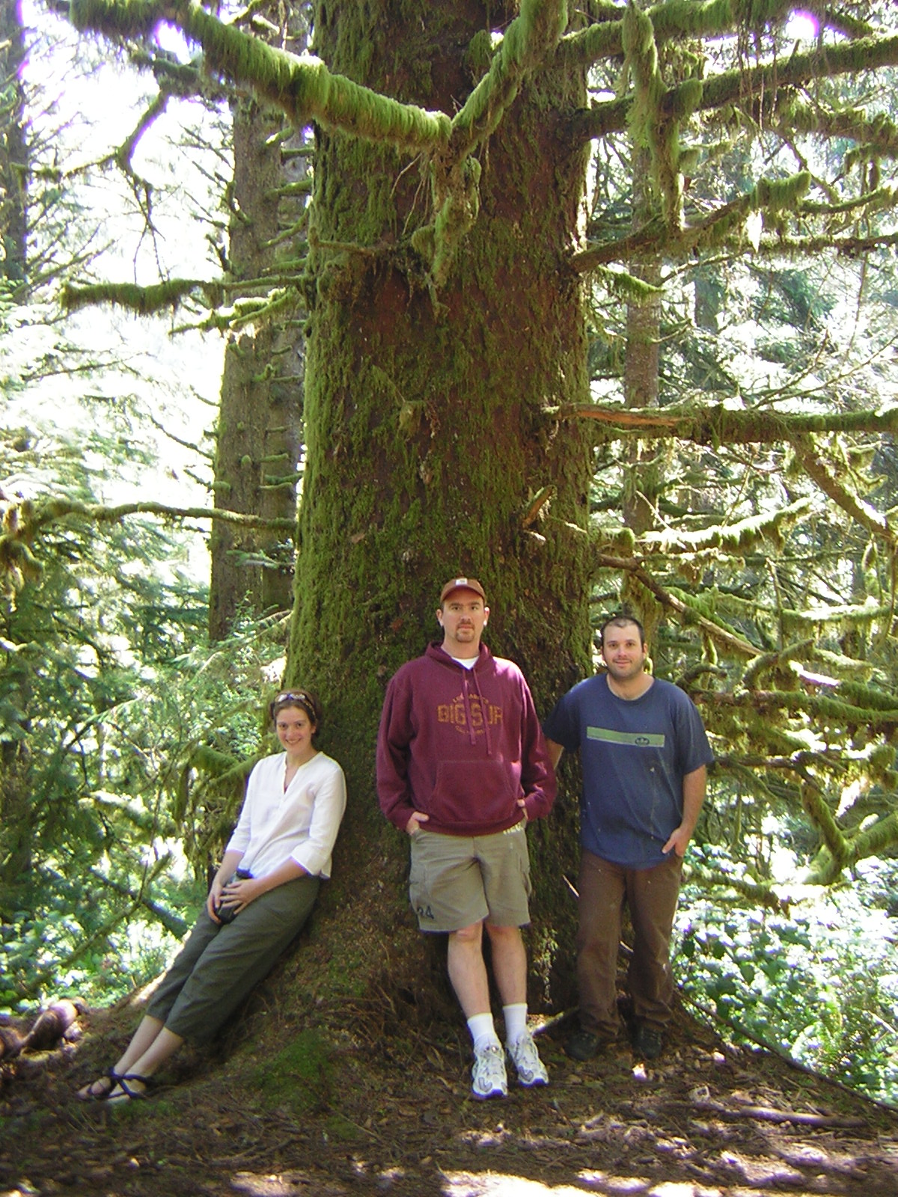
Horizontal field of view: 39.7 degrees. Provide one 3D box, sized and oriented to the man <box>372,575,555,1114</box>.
[{"bbox_3d":[0.069,0.819,4.460,0.620,1.810,0.520,-2,-10,-3],"label":"man"}]

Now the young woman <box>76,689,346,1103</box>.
[{"bbox_3d":[-0.812,1.115,4.630,0.520,1.600,0.600,8,-16,39],"label":"young woman"}]

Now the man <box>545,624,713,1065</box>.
[{"bbox_3d":[0.695,0.905,4.830,0.630,1.710,0.420,-1,-6,10],"label":"man"}]

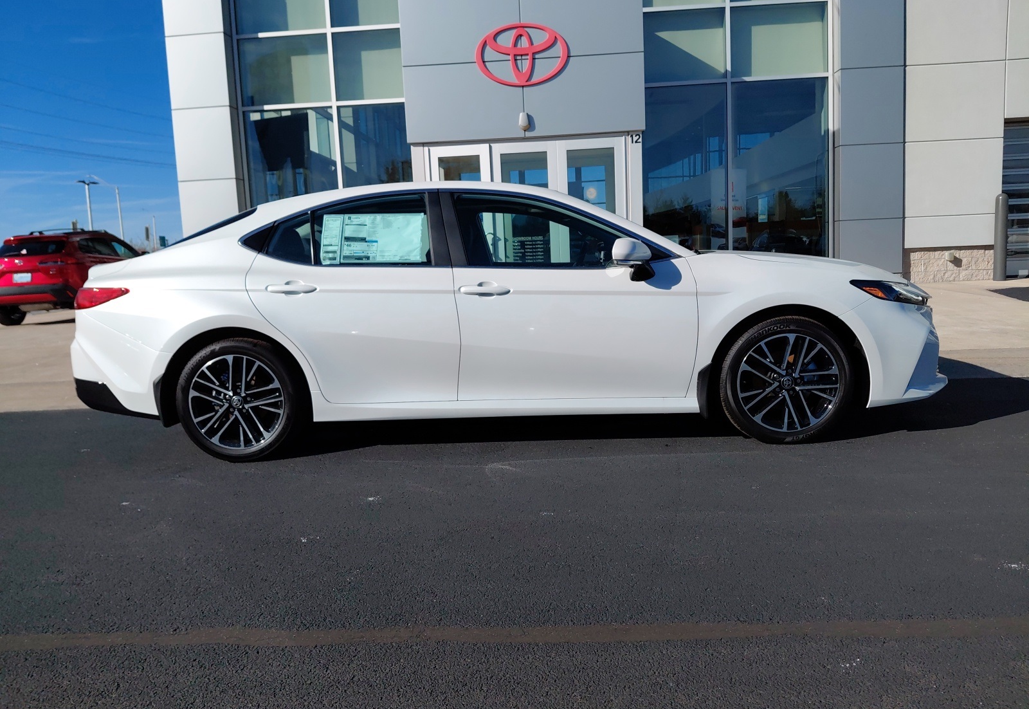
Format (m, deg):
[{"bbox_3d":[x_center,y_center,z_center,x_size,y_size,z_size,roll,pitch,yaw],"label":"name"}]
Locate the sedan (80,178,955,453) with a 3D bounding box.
[{"bbox_3d":[-0.074,-0.325,4.626,4.915,1.445,1.880,-2,8,3],"label":"sedan"}]

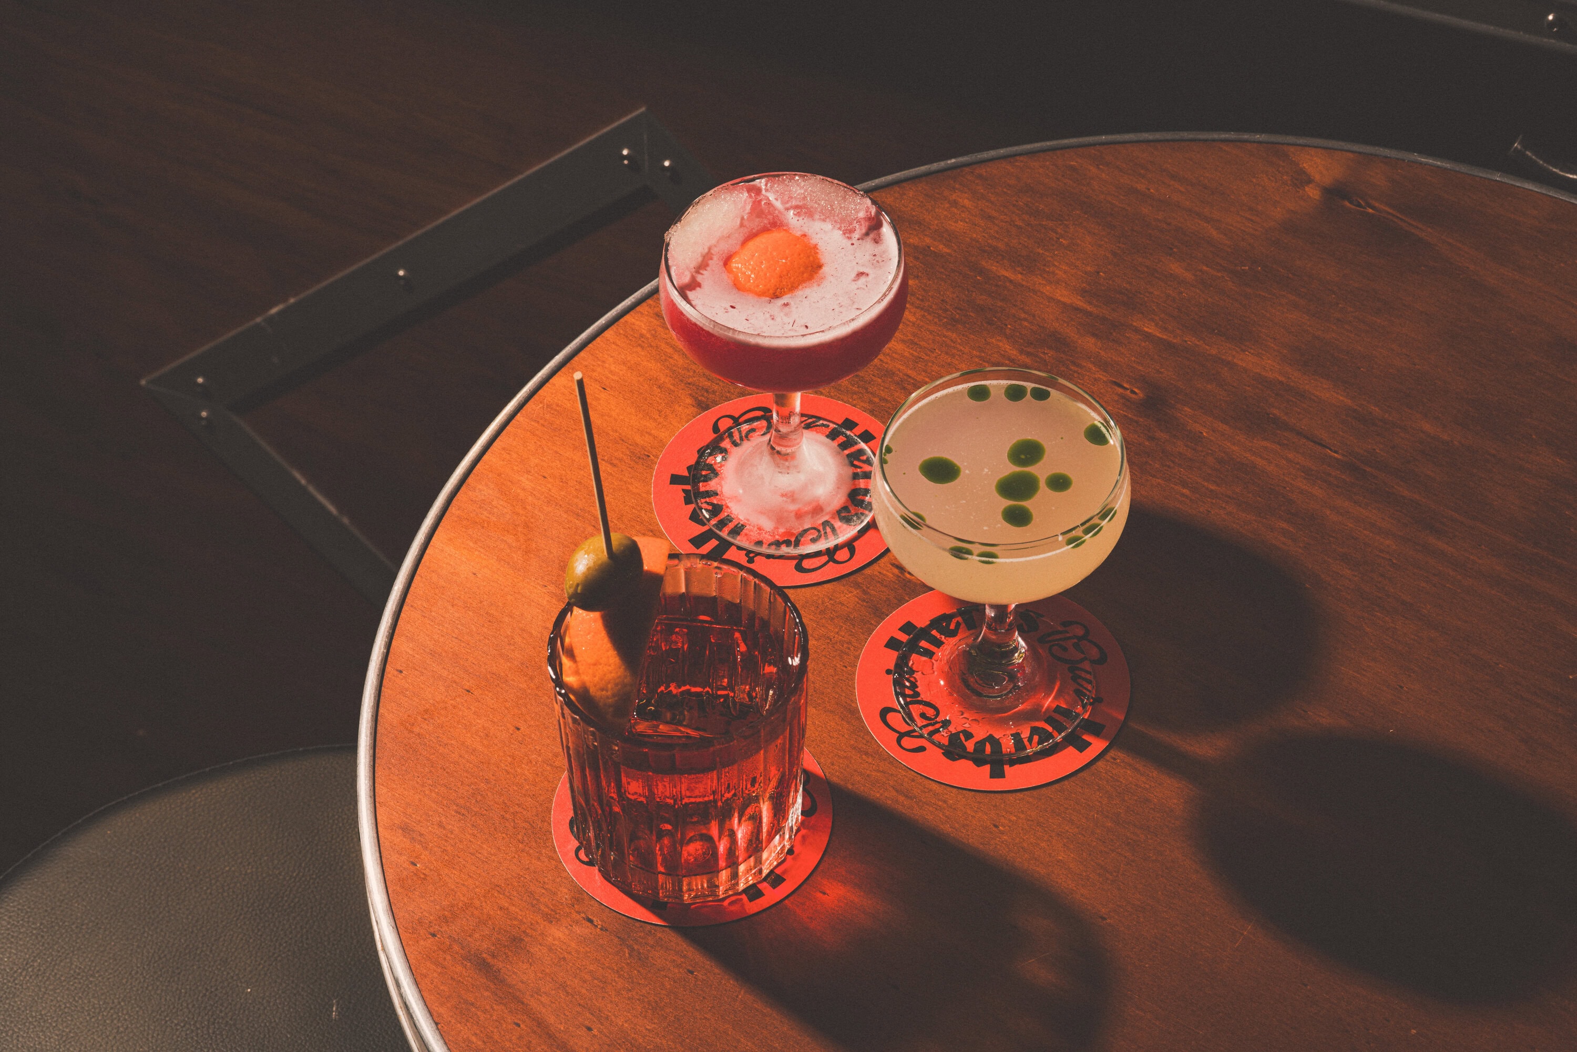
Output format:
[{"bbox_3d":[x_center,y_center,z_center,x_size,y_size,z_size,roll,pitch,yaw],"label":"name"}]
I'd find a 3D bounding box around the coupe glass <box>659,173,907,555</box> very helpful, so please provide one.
[{"bbox_3d":[-0.001,-0.054,1.566,0.086,0.114,0.086,-2,48,0],"label":"coupe glass"}]

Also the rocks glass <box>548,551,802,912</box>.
[{"bbox_3d":[-0.034,0.068,1.476,0.084,0.084,0.084,-2,48,0],"label":"rocks glass"}]

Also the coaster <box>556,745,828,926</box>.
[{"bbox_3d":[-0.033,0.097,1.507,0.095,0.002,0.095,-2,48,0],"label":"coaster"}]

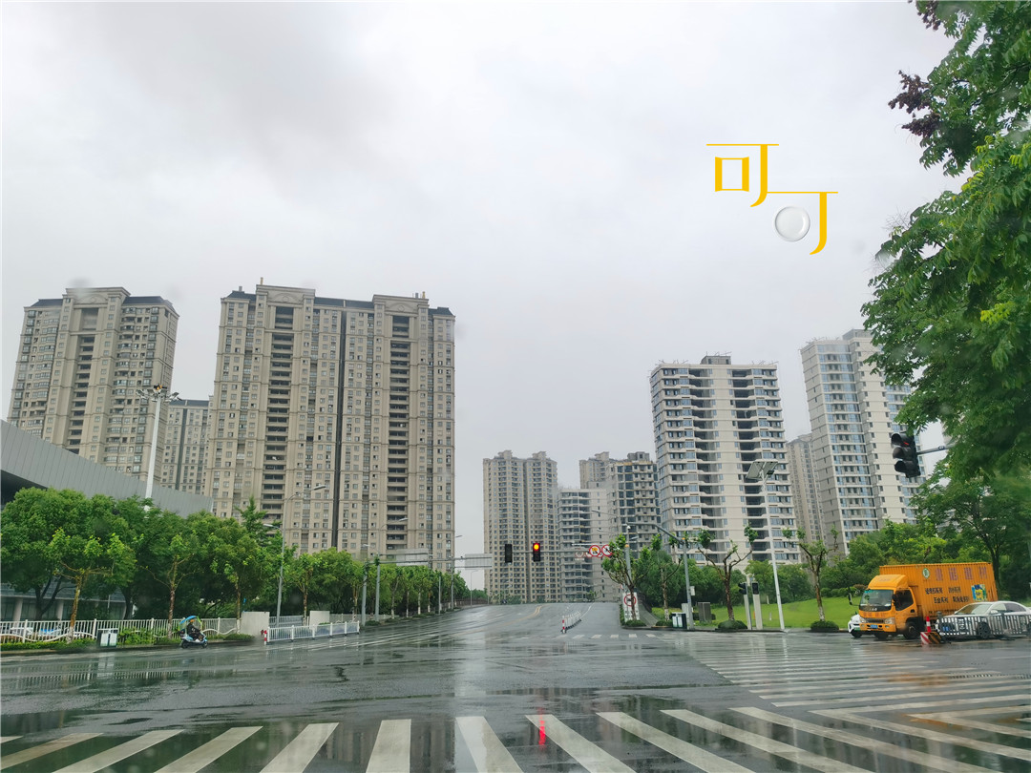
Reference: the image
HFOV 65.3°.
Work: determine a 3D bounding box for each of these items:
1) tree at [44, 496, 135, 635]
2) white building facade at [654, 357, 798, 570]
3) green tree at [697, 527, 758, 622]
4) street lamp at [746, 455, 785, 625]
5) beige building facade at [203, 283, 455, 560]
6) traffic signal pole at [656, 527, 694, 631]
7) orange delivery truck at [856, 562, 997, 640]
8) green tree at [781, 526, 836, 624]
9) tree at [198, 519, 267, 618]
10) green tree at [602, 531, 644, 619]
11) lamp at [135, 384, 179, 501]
[{"bbox_3d":[-24.409,10.285,46.074,5.152,8.411,5.152,3,-16,-15],"label":"tree"},{"bbox_3d":[58.958,27.150,229.923,33.500,73.692,19.000,-1,-16,-1],"label":"white building facade"},{"bbox_3d":[13.364,11.848,50.614,3.838,5.904,3.646,2,-16,-10],"label":"green tree"},{"bbox_3d":[15.253,9.513,49.185,2.200,10.328,1.300,6,-17,-24],"label":"street lamp"},{"bbox_3d":[-57.859,22.026,257.896,74.500,104.295,20.000,3,-16,-15],"label":"beige building facade"},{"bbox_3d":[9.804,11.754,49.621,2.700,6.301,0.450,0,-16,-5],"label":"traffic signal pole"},{"bbox_3d":[18.354,9.624,36.112,6.100,3.200,2.150,5,-17,-20],"label":"orange delivery truck"},{"bbox_3d":[18.096,11.698,49.590,3.406,5.721,3.236,2,-16,-10],"label":"green tree"},{"bbox_3d":[-19.589,13.003,55.671,4.897,8.063,4.897,3,-16,-15],"label":"tree"},{"bbox_3d":[7.211,12.927,54.501,3.121,5.916,2.973,2,-16,-10],"label":"green tree"},{"bbox_3d":[-27.780,8.980,59.973,3.490,19.054,3.490,2,-16,-10],"label":"lamp"}]

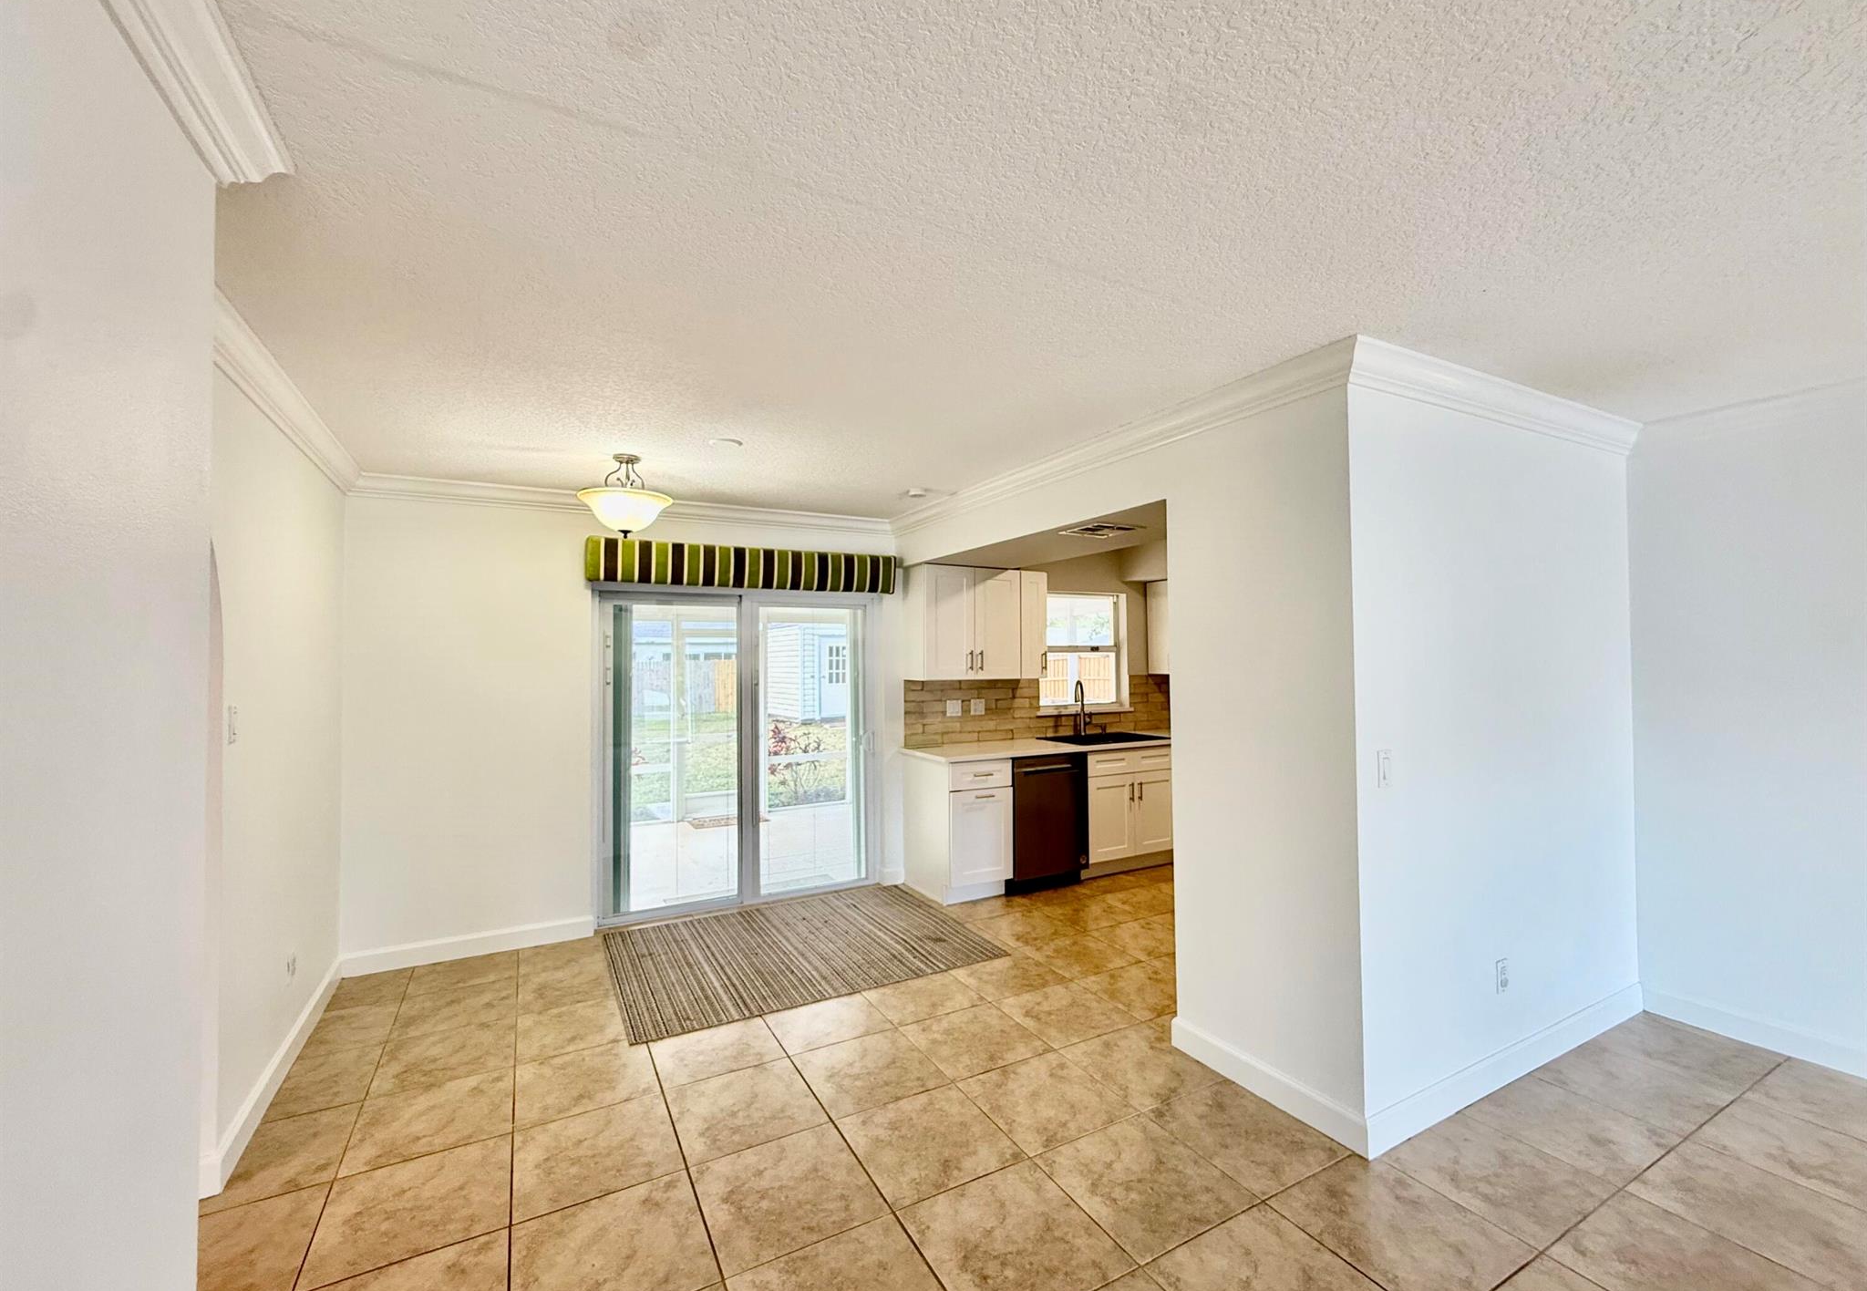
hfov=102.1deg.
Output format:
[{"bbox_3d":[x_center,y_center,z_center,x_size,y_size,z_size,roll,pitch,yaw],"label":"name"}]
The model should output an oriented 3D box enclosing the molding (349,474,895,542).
[{"bbox_3d":[-1.547,-0.785,4.383,2.987,0.095,0.084,0,-1,-29],"label":"molding"}]

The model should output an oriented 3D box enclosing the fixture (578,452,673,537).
[{"bbox_3d":[-1.385,-0.674,3.413,0.420,0.374,0.420,0,-1,-29],"label":"fixture"}]

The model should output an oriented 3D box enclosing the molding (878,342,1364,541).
[{"bbox_3d":[0.499,-0.827,3.659,0.109,0.089,3.272,0,-1,-29],"label":"molding"}]

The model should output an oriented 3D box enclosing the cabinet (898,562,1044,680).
[{"bbox_3d":[0.303,-0.145,5.243,0.983,0.759,0.321,0,-1,-29],"label":"cabinet"}]

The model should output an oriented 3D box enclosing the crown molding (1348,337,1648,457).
[{"bbox_3d":[2.121,-0.853,2.728,2.027,0.095,0.086,0,-1,-29],"label":"crown molding"}]

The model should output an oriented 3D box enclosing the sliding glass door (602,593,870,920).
[{"bbox_3d":[-1.164,0.612,4.731,1.742,1.993,0.106,0,-1,-29],"label":"sliding glass door"}]

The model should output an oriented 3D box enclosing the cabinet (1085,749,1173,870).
[{"bbox_3d":[1.274,1.135,5.573,0.838,0.808,0.614,0,-1,-29],"label":"cabinet"}]

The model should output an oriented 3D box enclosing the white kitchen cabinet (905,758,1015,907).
[{"bbox_3d":[0.160,1.166,4.962,0.465,0.891,0.614,0,-1,-29],"label":"white kitchen cabinet"}]

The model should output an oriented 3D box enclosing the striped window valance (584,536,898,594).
[{"bbox_3d":[-1.089,-0.462,4.570,1.853,0.242,0.146,0,-1,-29],"label":"striped window valance"}]

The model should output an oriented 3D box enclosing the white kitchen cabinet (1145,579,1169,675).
[{"bbox_3d":[2.087,-0.141,6.221,0.572,0.759,0.316,0,-1,-29],"label":"white kitchen cabinet"}]

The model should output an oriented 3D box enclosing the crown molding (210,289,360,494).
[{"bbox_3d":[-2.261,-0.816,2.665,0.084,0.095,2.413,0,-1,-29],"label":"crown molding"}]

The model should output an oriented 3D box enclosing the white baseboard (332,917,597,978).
[{"bbox_3d":[-2.358,1.550,3.907,1.120,0.104,0.017,0,-1,-29],"label":"white baseboard"}]

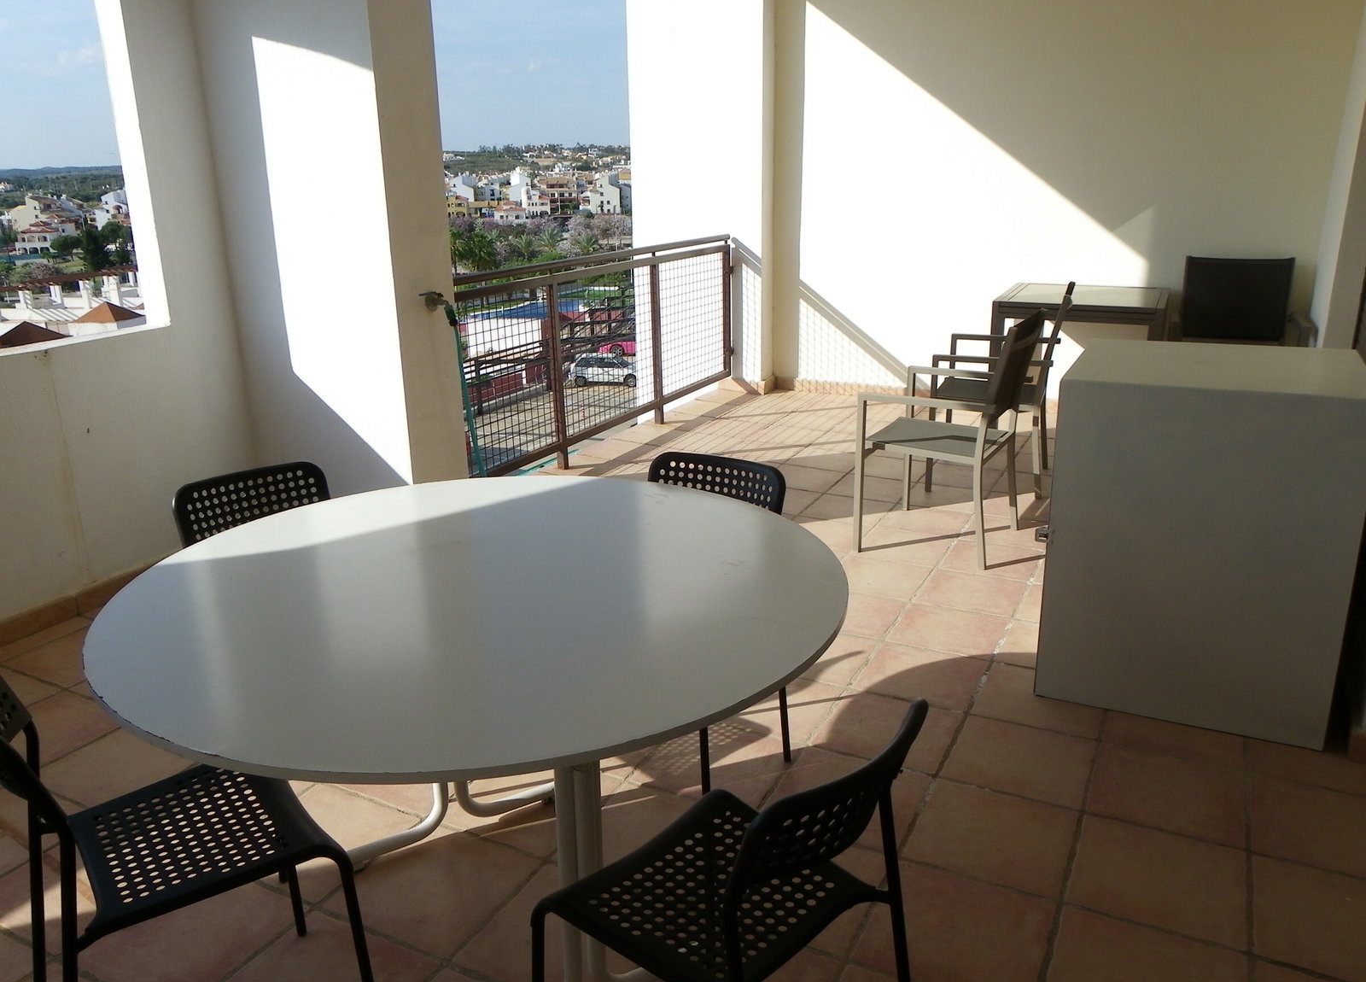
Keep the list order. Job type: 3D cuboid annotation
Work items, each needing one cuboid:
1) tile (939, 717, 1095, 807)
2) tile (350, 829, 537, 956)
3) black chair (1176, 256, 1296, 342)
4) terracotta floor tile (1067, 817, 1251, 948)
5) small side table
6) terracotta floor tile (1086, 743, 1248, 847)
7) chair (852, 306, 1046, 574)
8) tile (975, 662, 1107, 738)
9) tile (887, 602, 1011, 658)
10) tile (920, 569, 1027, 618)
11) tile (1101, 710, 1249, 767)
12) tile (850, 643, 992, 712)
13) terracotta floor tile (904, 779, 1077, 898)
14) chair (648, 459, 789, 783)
[{"bbox_3d":[0.845,0.677,2.570,0.323,0.015,0.323,8,19,26],"label":"tile"},{"bbox_3d":[-0.518,0.829,2.148,0.323,0.015,0.323,8,19,26],"label":"tile"},{"bbox_3d":[3.019,-0.775,5.610,0.640,0.900,0.570,8,19,26],"label":"black chair"},{"bbox_3d":[0.985,0.804,2.121,0.330,0.015,0.330,8,20,26],"label":"terracotta floor tile"},{"bbox_3d":[2.165,-0.699,5.600,0.810,0.740,0.900,8,20,26],"label":"small side table"},{"bbox_3d":[1.144,0.718,2.422,0.323,0.015,0.323,8,19,26],"label":"terracotta floor tile"},{"bbox_3d":[1.013,-0.228,3.918,0.560,0.880,0.555,9,20,28],"label":"chair"},{"bbox_3d":[0.997,0.581,2.837,0.330,0.015,0.330,8,20,26],"label":"tile"},{"bbox_3d":[0.857,0.453,3.295,0.323,0.015,0.323,8,19,26],"label":"tile"},{"bbox_3d":[1.006,0.354,3.558,0.330,0.015,0.330,8,20,26],"label":"tile"},{"bbox_3d":[1.299,0.626,2.710,0.323,0.015,0.323,8,19,26],"label":"tile"},{"bbox_3d":[0.701,0.544,3.006,0.323,0.015,0.323,8,19,26],"label":"tile"},{"bbox_3d":[0.689,0.765,2.264,0.330,0.015,0.330,8,20,26],"label":"terracotta floor tile"},{"bbox_3d":[-0.016,0.340,2.352,0.390,0.770,0.470,8,20,27],"label":"chair"}]

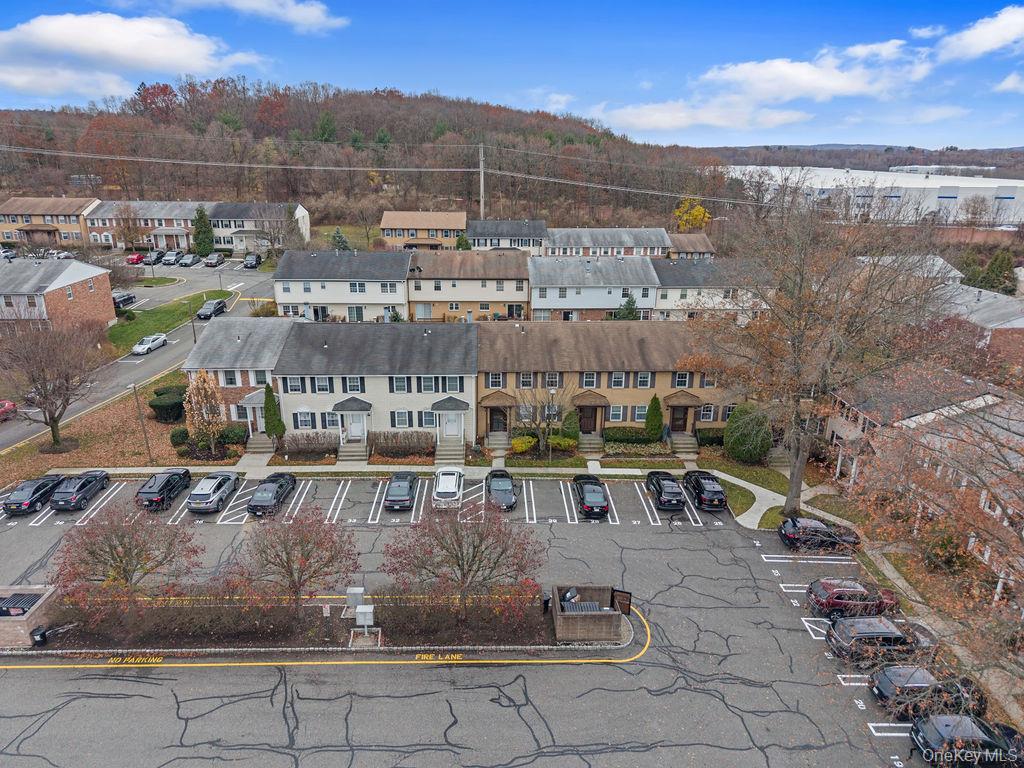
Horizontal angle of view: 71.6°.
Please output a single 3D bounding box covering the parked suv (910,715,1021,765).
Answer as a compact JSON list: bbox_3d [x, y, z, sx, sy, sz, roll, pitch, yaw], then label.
[{"bbox_3d":[19.262,14.700,29.329,4.800,1.450,1.840,1,20,1],"label":"parked suv"}]

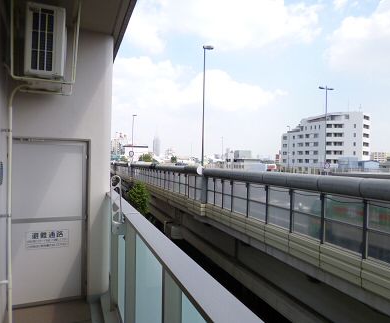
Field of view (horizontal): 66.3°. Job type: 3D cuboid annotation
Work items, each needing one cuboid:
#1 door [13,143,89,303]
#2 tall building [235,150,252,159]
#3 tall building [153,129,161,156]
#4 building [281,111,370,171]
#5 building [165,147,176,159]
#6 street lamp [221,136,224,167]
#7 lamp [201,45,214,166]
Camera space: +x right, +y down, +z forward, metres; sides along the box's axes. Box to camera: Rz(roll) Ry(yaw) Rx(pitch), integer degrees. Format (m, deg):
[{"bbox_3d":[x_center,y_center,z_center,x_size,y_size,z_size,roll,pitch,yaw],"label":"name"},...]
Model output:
[{"bbox_3d":[-1.617,0.669,3.300,0.770,1.780,0.050,1,0,-23],"label":"door"},{"bbox_3d":[40.647,-2.095,250.000,14.000,13.500,13.000,1,0,18],"label":"tall building"},{"bbox_3d":[-277.489,-122.528,2150.000,48.000,262.000,48.000,1,0,-18],"label":"tall building"},{"bbox_3d":[49.373,-5.632,112.000,27.000,22.000,14.000,1,0,36],"label":"building"},{"bbox_3d":[-34.495,-9.152,420.000,16.000,22.000,14.000,1,0,-11],"label":"building"},{"bbox_3d":[9.495,-3.004,103.000,1.300,11.500,0.400,1,0,-22],"label":"street lamp"},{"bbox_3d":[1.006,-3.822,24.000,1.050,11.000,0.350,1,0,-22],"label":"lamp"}]

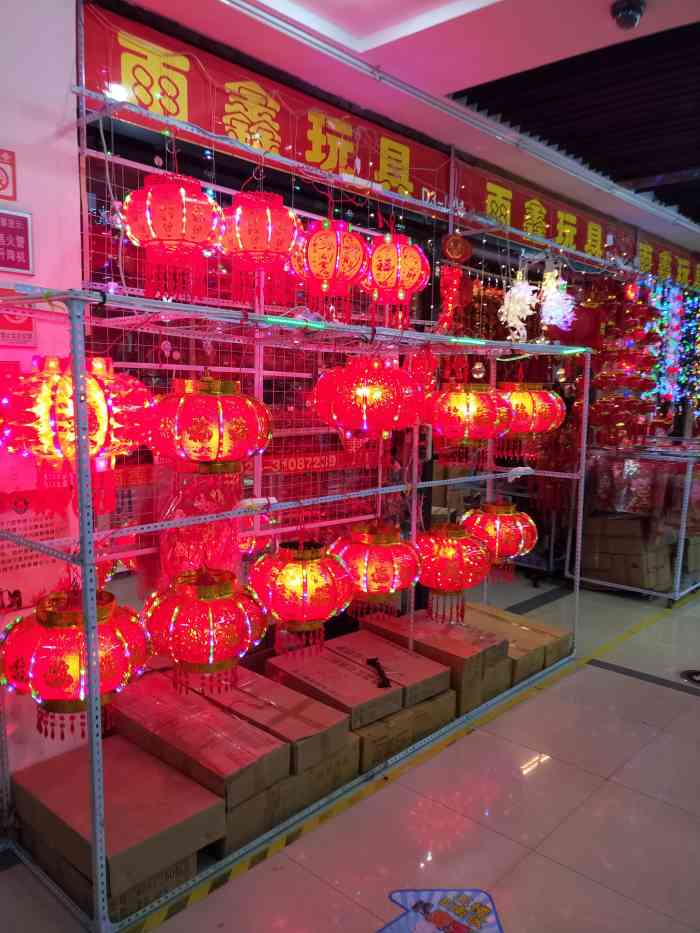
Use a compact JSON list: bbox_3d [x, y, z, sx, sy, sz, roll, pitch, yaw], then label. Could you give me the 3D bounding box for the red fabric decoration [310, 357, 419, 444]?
[{"bbox_3d":[0.071,-0.292,2.986,0.460,0.400,0.460,0,7,0],"label":"red fabric decoration"}]

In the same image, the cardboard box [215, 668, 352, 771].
[{"bbox_3d":[-0.420,1.044,2.930,0.860,0.125,0.303,6,9,42],"label":"cardboard box"}]

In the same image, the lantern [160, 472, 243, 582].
[{"bbox_3d":[-0.615,0.249,2.755,0.220,0.460,0.310,6,8,44],"label":"lantern"}]

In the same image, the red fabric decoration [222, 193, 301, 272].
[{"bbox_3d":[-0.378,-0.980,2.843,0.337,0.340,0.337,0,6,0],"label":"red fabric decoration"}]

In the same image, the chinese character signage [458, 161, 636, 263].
[{"bbox_3d":[1.635,-1.834,5.170,2.720,0.390,0.030,-6,9,-44],"label":"chinese character signage"}]

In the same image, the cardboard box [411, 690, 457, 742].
[{"bbox_3d":[0.200,1.167,3.410,0.339,0.150,0.620,-5,7,-41],"label":"cardboard box"}]

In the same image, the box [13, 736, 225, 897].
[{"bbox_3d":[-0.802,1.149,2.305,0.673,0.125,0.401,6,8,42],"label":"box"}]

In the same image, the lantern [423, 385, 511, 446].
[{"bbox_3d":[0.635,-0.271,3.581,0.450,0.340,0.450,0,7,0],"label":"lantern"}]

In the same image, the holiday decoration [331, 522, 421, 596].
[{"bbox_3d":[0.124,0.481,3.267,0.436,0.376,0.436,0,6,0],"label":"holiday decoration"}]

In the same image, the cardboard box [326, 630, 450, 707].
[{"bbox_3d":[0.160,0.993,3.333,0.300,0.100,0.610,-5,9,-40],"label":"cardboard box"}]

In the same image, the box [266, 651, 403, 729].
[{"bbox_3d":[-0.074,0.997,3.095,0.305,0.100,0.627,-4,7,-38],"label":"box"}]

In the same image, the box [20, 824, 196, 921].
[{"bbox_3d":[-0.842,1.290,2.352,0.620,0.085,0.300,6,9,43],"label":"box"}]

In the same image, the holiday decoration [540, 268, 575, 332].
[{"bbox_3d":[1.469,-1.183,4.772,0.240,0.430,0.240,-6,9,-44],"label":"holiday decoration"}]

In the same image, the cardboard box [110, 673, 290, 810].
[{"bbox_3d":[-0.653,1.071,2.726,0.910,0.122,0.302,6,9,43],"label":"cardboard box"}]

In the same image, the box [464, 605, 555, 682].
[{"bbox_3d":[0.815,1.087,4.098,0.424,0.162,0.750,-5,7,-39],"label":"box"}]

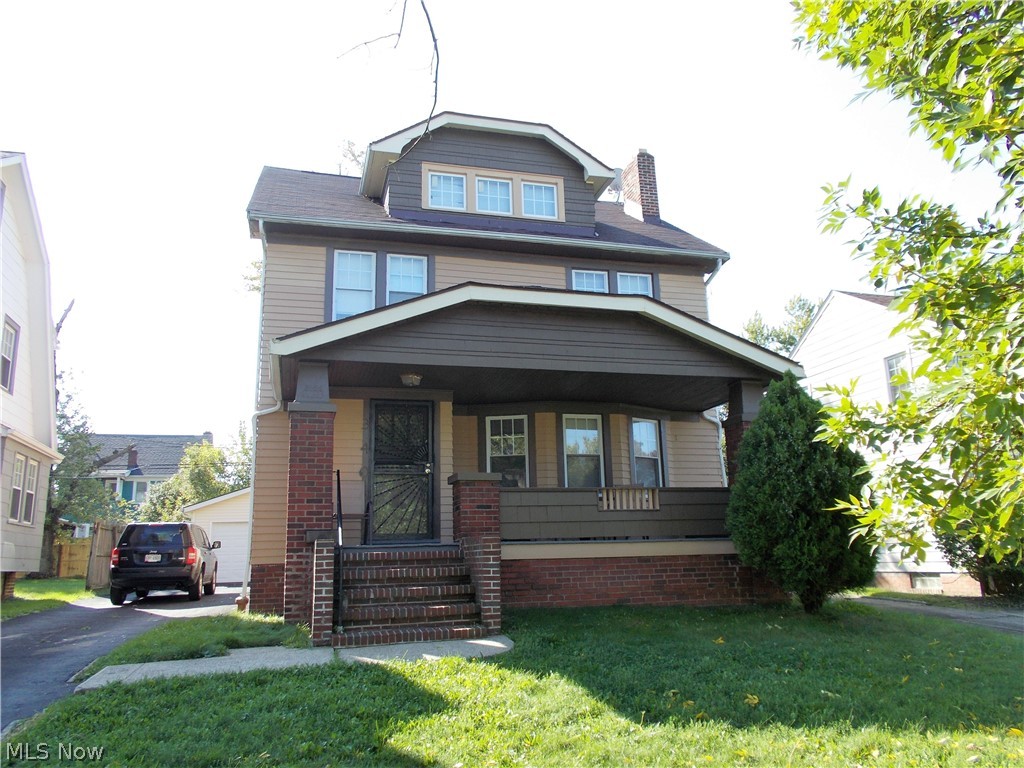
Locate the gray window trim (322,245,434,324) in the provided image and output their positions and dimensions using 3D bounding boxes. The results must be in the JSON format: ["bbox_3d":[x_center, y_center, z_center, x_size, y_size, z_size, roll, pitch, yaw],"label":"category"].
[{"bbox_3d":[-2.080,-1.444,12.234,1.784,1.480,0.140,2,-14,-16],"label":"gray window trim"}]

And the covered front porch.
[{"bbox_3d":[0.470,1.027,10.492,7.250,4.290,3.500,2,-14,-16],"label":"covered front porch"}]

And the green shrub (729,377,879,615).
[{"bbox_3d":[3.591,1.272,9.619,2.100,2.990,2.000,2,-14,-16],"label":"green shrub"}]

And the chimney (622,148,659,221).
[{"bbox_3d":[2.713,-3.972,16.349,0.370,1.666,0.900,2,-14,-16],"label":"chimney"}]

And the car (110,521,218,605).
[{"bbox_3d":[-7.980,4.167,18.008,1.800,1.670,4.410,2,-12,-14],"label":"car"}]

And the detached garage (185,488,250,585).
[{"bbox_3d":[-8.884,5.748,29.301,6.050,3.660,6.200,2,-14,-16],"label":"detached garage"}]

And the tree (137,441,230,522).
[{"bbox_3d":[-14.501,5.492,34.066,3.900,6.100,4.000,2,-14,-16],"label":"tree"}]

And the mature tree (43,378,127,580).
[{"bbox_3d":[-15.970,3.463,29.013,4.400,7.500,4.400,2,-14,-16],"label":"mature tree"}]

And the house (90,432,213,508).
[{"bbox_3d":[-21.759,7.223,45.244,7.100,8.800,9.000,2,-14,-16],"label":"house"}]

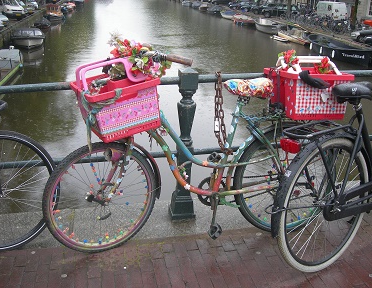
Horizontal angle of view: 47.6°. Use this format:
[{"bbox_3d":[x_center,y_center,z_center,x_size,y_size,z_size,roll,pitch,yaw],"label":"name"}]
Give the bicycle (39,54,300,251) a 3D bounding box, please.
[{"bbox_3d":[0.079,0.058,2.424,1.790,1.140,0.580,-3,18,-12],"label":"bicycle"}]

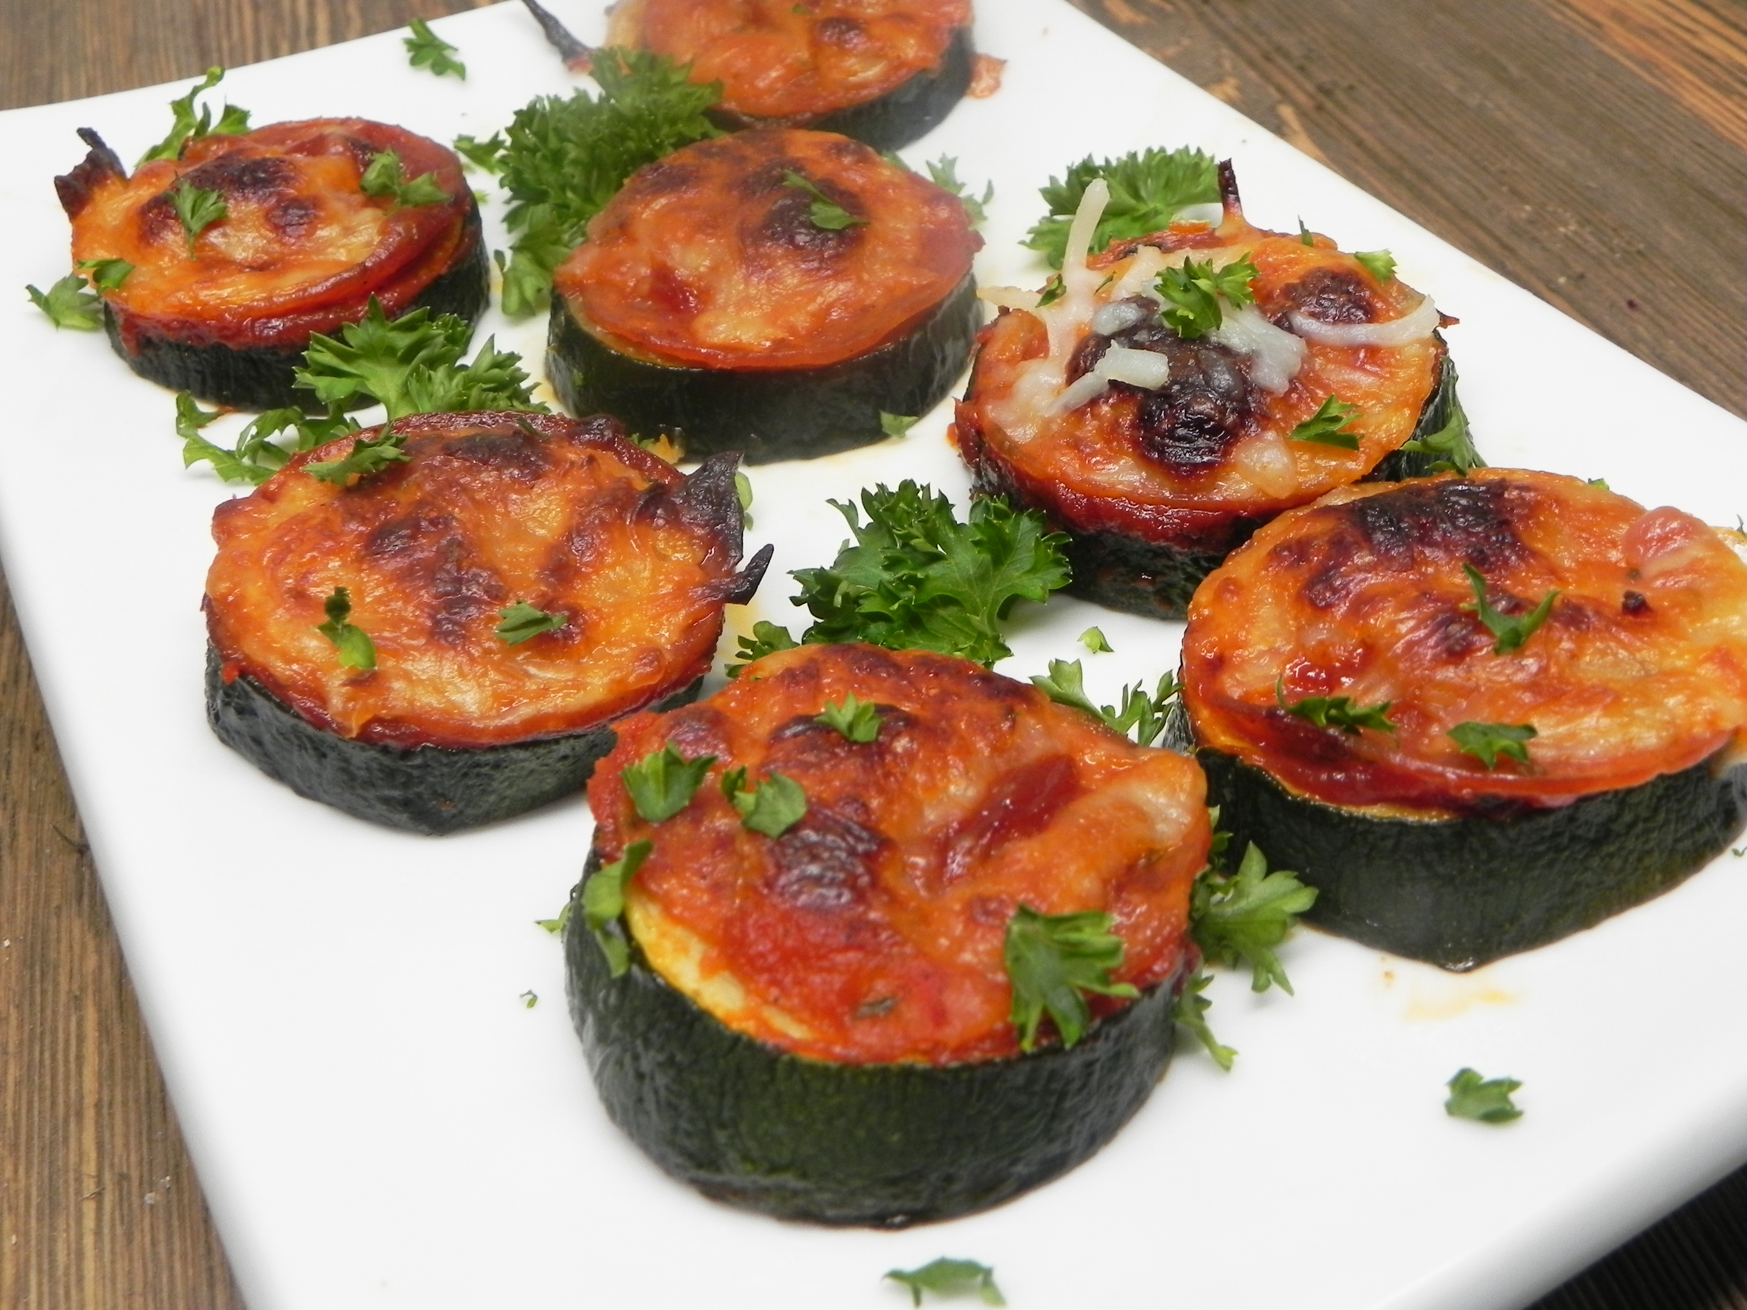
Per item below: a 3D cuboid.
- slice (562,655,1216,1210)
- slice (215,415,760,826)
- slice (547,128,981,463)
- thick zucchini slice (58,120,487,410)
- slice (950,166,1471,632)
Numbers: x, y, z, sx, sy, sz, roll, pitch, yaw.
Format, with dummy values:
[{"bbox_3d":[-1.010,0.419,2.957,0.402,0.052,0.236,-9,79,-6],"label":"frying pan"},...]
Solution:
[{"bbox_3d":[0.001,0.023,0.167,0.054,0.022,0.051,0,41,0],"label":"slice"},{"bbox_3d":[-0.044,-0.006,0.206,0.056,0.016,0.054,0,41,0],"label":"slice"},{"bbox_3d":[-0.015,-0.051,0.257,0.059,0.019,0.059,0,41,0],"label":"slice"},{"bbox_3d":[-0.084,-0.057,0.268,0.056,0.015,0.057,0,41,0],"label":"thick zucchini slice"},{"bbox_3d":[0.042,-0.033,0.236,0.061,0.018,0.062,0,41,0],"label":"slice"}]

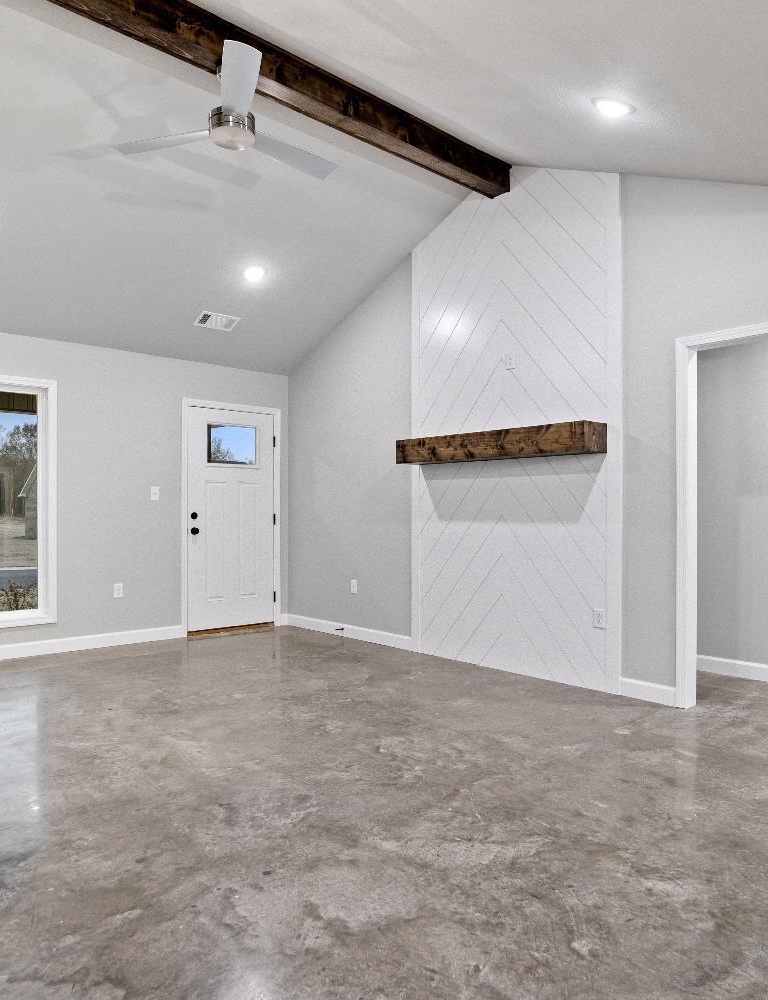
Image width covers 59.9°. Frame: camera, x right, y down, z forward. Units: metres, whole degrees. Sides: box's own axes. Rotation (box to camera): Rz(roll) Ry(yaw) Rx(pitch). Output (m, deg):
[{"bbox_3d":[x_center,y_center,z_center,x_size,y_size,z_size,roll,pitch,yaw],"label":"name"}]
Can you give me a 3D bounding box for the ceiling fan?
[{"bbox_3d":[-0.747,-1.980,3.303,1.220,0.330,1.120,0,0,-17],"label":"ceiling fan"}]

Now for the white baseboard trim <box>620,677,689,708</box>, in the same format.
[{"bbox_3d":[1.569,1.131,3.910,0.360,0.105,0.020,0,0,45],"label":"white baseboard trim"}]

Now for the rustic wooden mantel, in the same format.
[{"bbox_3d":[0.738,-0.374,4.546,1.520,0.185,0.265,0,0,45],"label":"rustic wooden mantel"}]

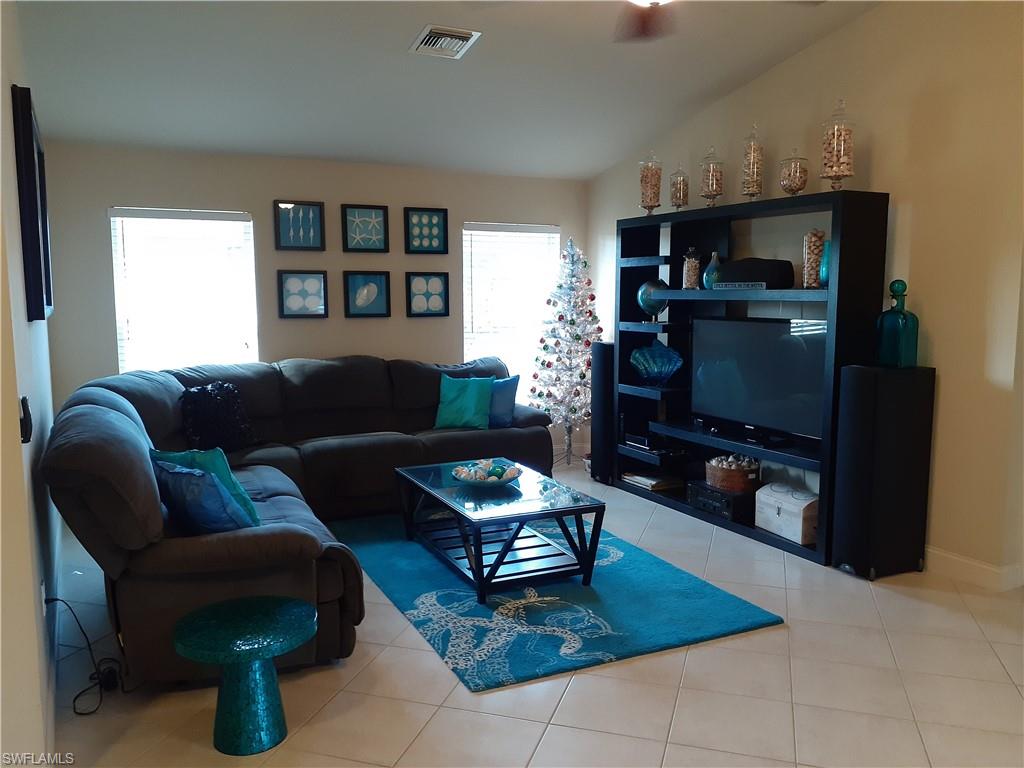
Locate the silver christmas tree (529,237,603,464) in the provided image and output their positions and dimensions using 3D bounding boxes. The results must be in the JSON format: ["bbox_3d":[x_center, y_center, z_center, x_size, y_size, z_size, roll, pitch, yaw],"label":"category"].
[{"bbox_3d":[0.483,-0.262,6.767,0.740,1.948,0.740,0,6,0],"label":"silver christmas tree"}]

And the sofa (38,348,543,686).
[{"bbox_3d":[-0.850,0.440,4.814,3.250,1.040,3.000,-4,7,-27],"label":"sofa"}]

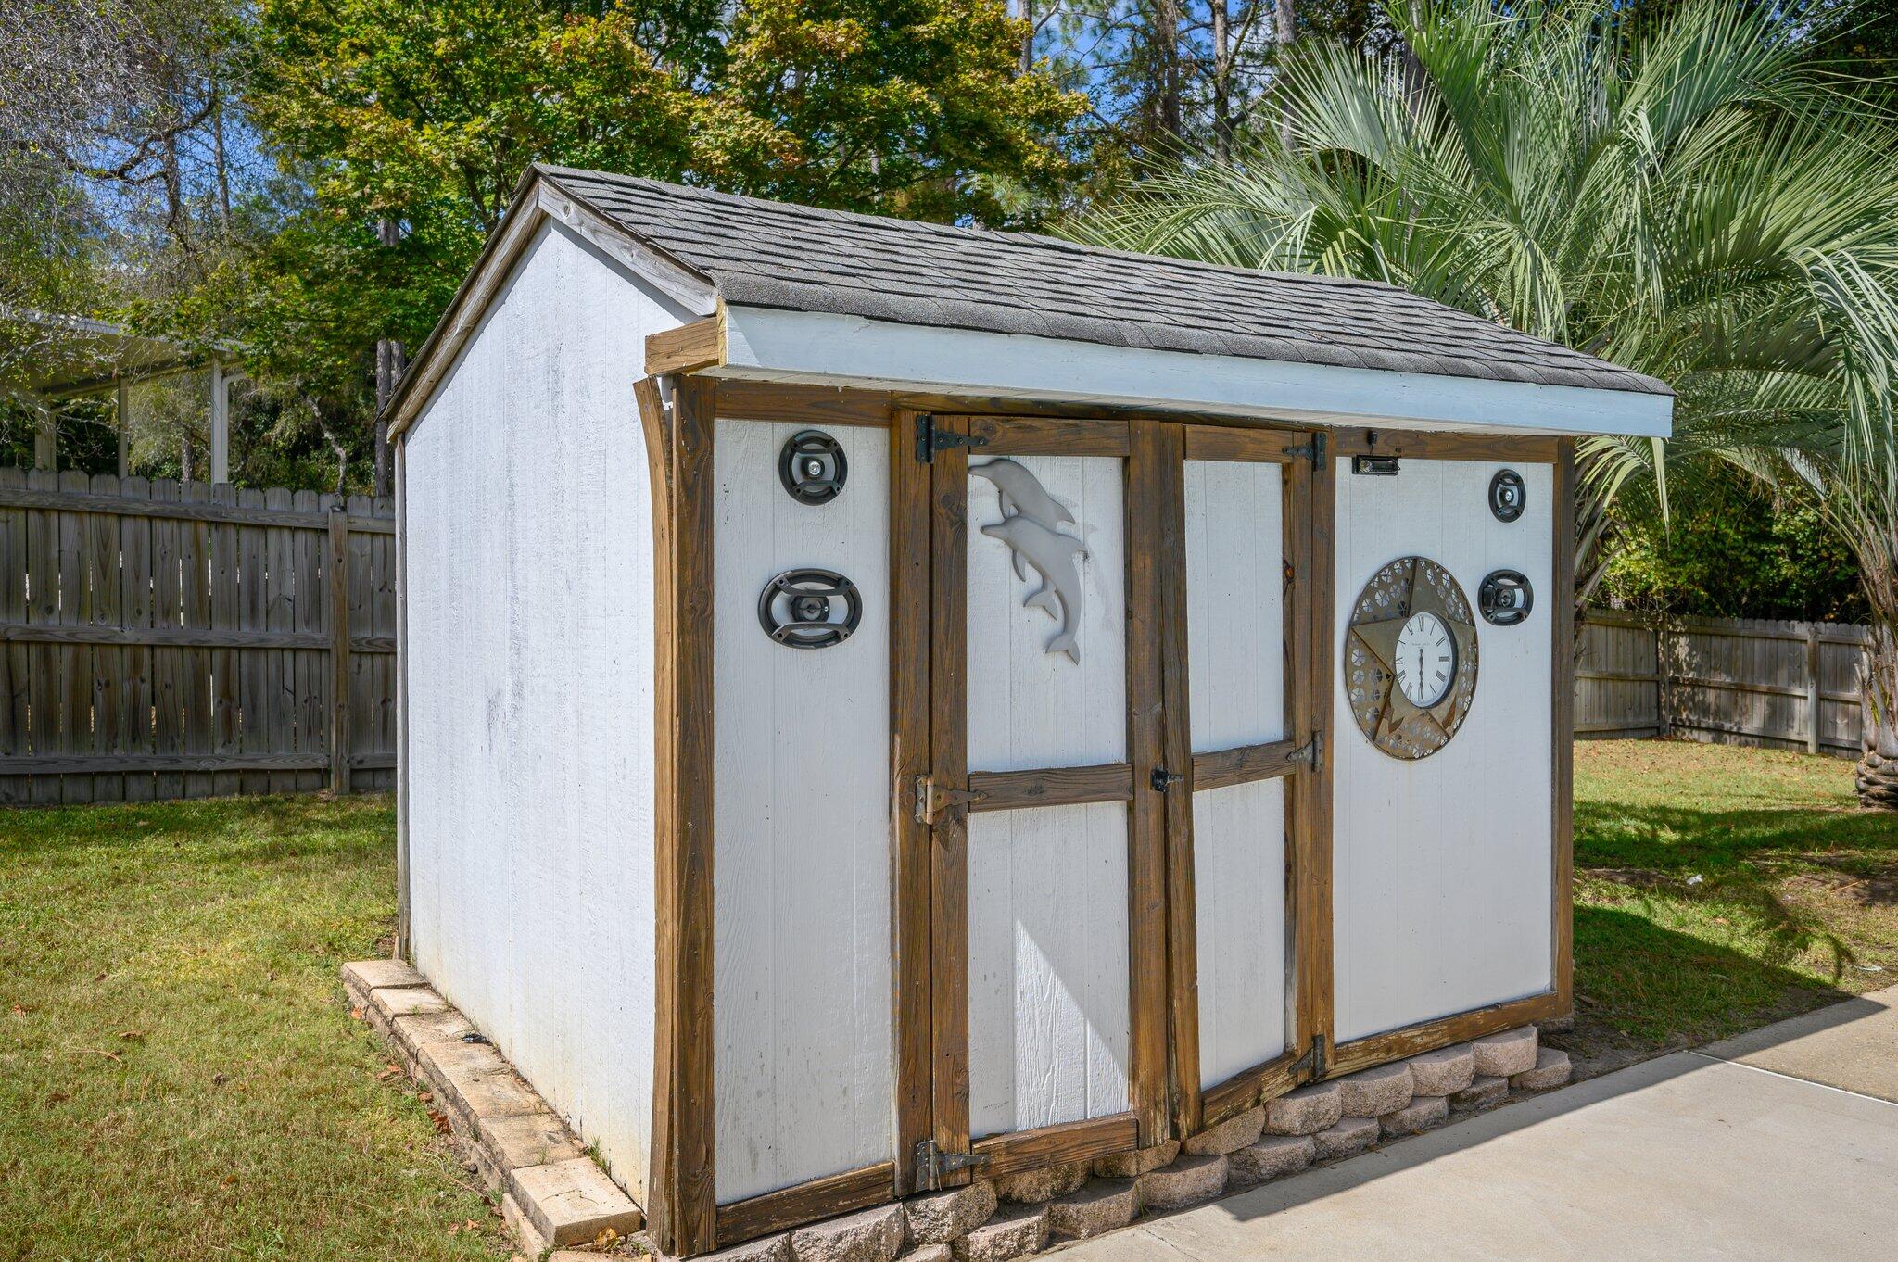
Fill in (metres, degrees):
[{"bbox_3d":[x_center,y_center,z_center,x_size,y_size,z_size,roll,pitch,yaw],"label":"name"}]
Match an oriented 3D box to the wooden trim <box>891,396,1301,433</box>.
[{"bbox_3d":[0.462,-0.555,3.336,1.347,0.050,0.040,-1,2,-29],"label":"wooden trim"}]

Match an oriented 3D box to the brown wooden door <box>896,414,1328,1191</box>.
[{"bbox_3d":[0.476,0.395,3.400,1.375,1.833,0.080,-1,2,-29],"label":"brown wooden door"}]

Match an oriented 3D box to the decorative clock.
[{"bbox_3d":[1.360,0.078,3.866,0.574,0.590,0.042,-1,2,-29],"label":"decorative clock"}]

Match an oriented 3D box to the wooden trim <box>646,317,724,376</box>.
[{"bbox_3d":[-0.552,-0.588,2.718,0.040,0.085,0.370,-1,2,-29],"label":"wooden trim"}]

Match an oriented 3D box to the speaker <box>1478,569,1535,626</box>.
[{"bbox_3d":[1.720,-0.103,4.063,0.238,0.174,0.042,-1,2,-29],"label":"speaker"}]

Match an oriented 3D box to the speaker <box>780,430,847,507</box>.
[{"bbox_3d":[-0.301,-0.361,2.911,0.165,0.170,0.040,-1,2,-29],"label":"speaker"}]

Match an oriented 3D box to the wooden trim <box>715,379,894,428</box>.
[{"bbox_3d":[-0.313,-0.507,2.917,0.423,0.090,0.030,-1,2,-29],"label":"wooden trim"}]

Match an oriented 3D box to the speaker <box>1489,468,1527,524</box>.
[{"bbox_3d":[1.720,-0.415,4.052,0.165,0.170,0.040,-1,2,-29],"label":"speaker"}]

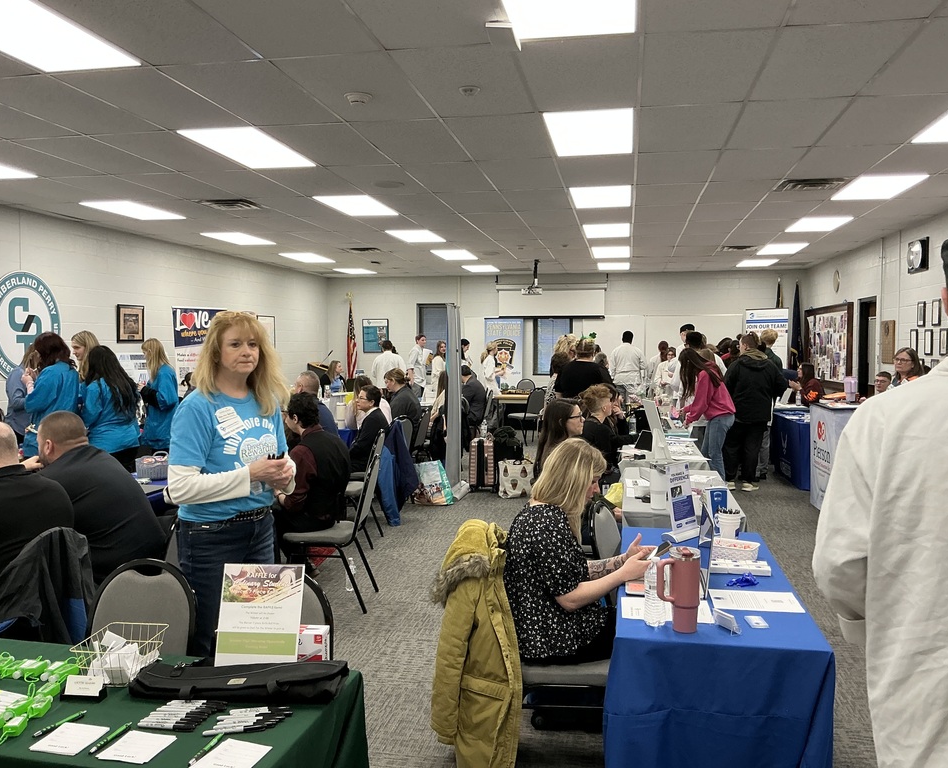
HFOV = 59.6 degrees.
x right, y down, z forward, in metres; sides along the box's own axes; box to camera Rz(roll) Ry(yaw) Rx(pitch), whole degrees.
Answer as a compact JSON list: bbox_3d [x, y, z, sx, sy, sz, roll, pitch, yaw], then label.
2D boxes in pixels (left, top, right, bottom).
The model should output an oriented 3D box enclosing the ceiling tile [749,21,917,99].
[{"bbox_3d":[1.770,-1.604,4.164,0.610,0.030,1.220,1,3,11],"label":"ceiling tile"}]

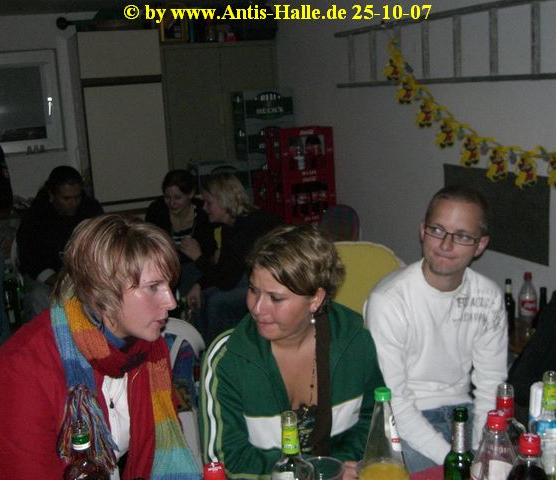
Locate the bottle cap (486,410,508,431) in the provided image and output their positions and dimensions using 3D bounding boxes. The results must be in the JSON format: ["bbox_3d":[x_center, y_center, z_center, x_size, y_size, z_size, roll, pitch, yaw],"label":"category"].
[{"bbox_3d":[0.340,0.279,1.085,0.030,0.019,0.030,-3,12,1],"label":"bottle cap"}]

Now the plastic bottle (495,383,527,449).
[{"bbox_3d":[0.427,0.411,1.320,0.077,0.295,0.077,-3,12,0],"label":"plastic bottle"}]

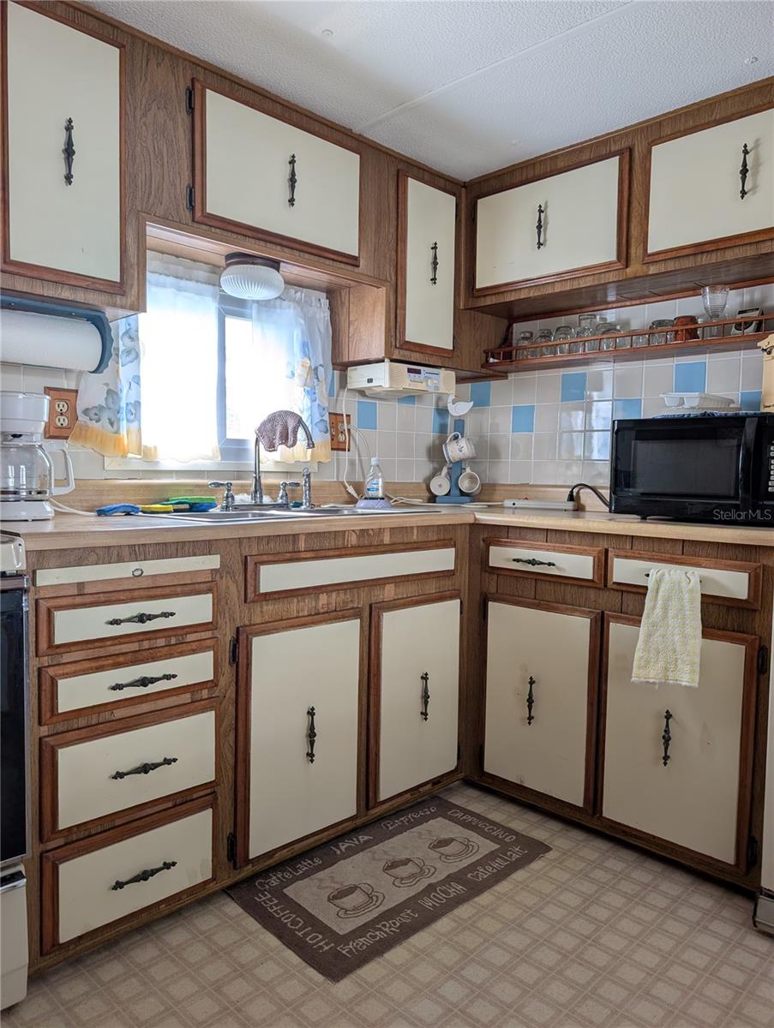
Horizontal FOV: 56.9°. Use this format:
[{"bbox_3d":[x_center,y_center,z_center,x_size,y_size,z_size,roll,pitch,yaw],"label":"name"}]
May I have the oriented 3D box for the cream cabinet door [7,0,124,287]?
[{"bbox_3d":[-0.726,-0.826,1.619,0.272,0.575,0.045,-2,5,-45],"label":"cream cabinet door"}]

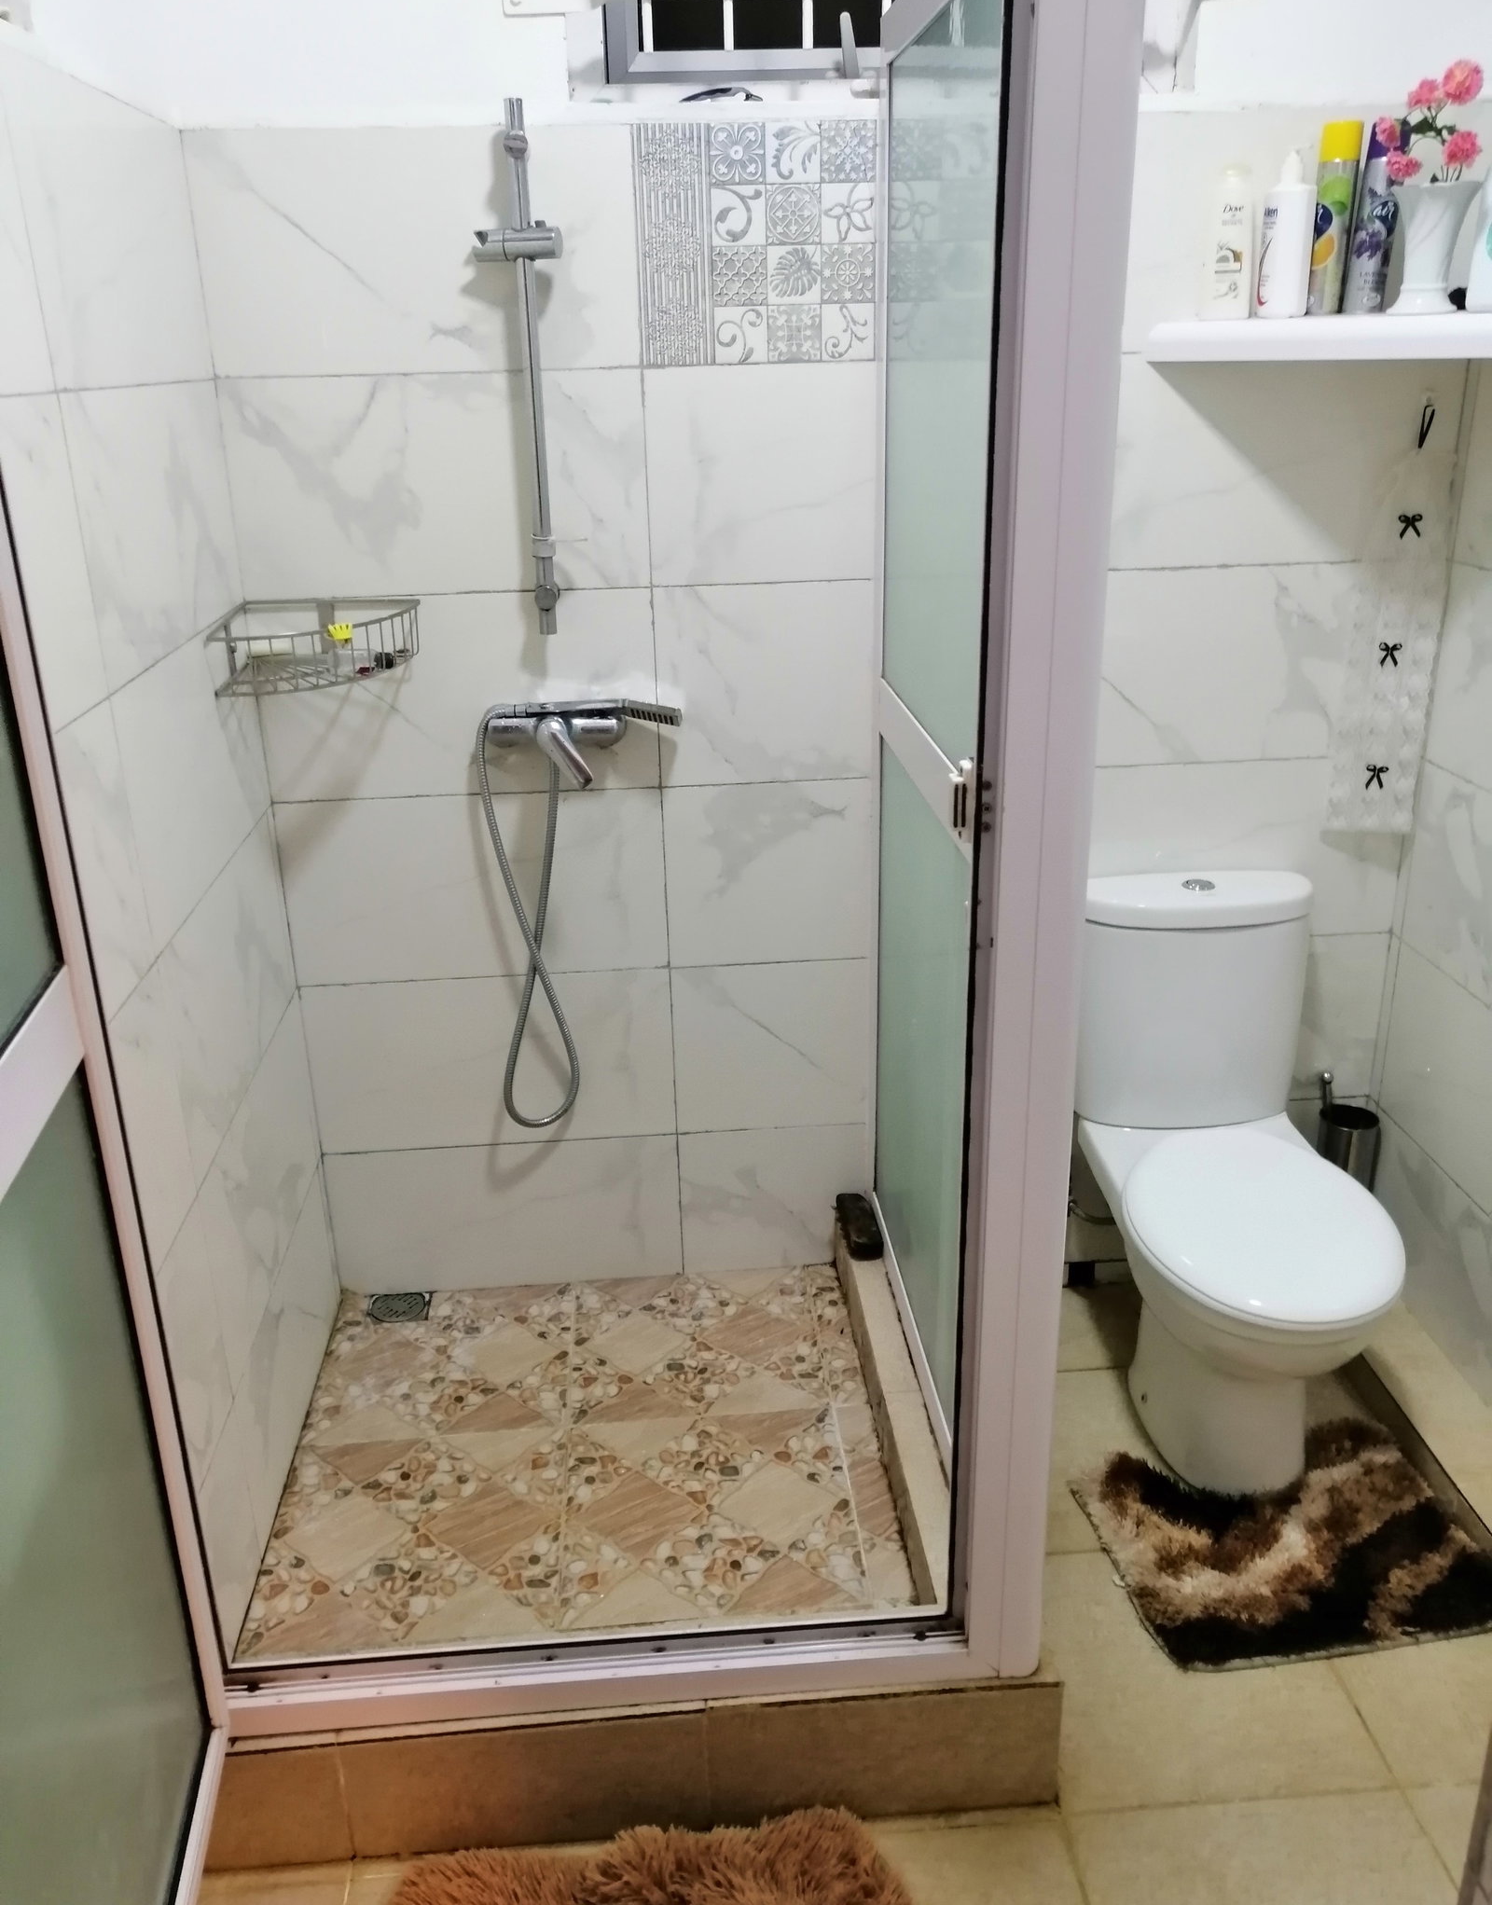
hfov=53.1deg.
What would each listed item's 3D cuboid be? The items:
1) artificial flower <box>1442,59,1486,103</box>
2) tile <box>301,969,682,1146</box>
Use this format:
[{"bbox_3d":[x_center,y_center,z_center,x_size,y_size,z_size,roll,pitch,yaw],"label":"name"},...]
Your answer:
[{"bbox_3d":[0.925,-1.124,1.928,0.051,0.054,0.050,8,24,22],"label":"artificial flower"},{"bbox_3d":[-0.415,0.178,2.458,0.595,0.302,0.010,-3,22,-3],"label":"tile"}]

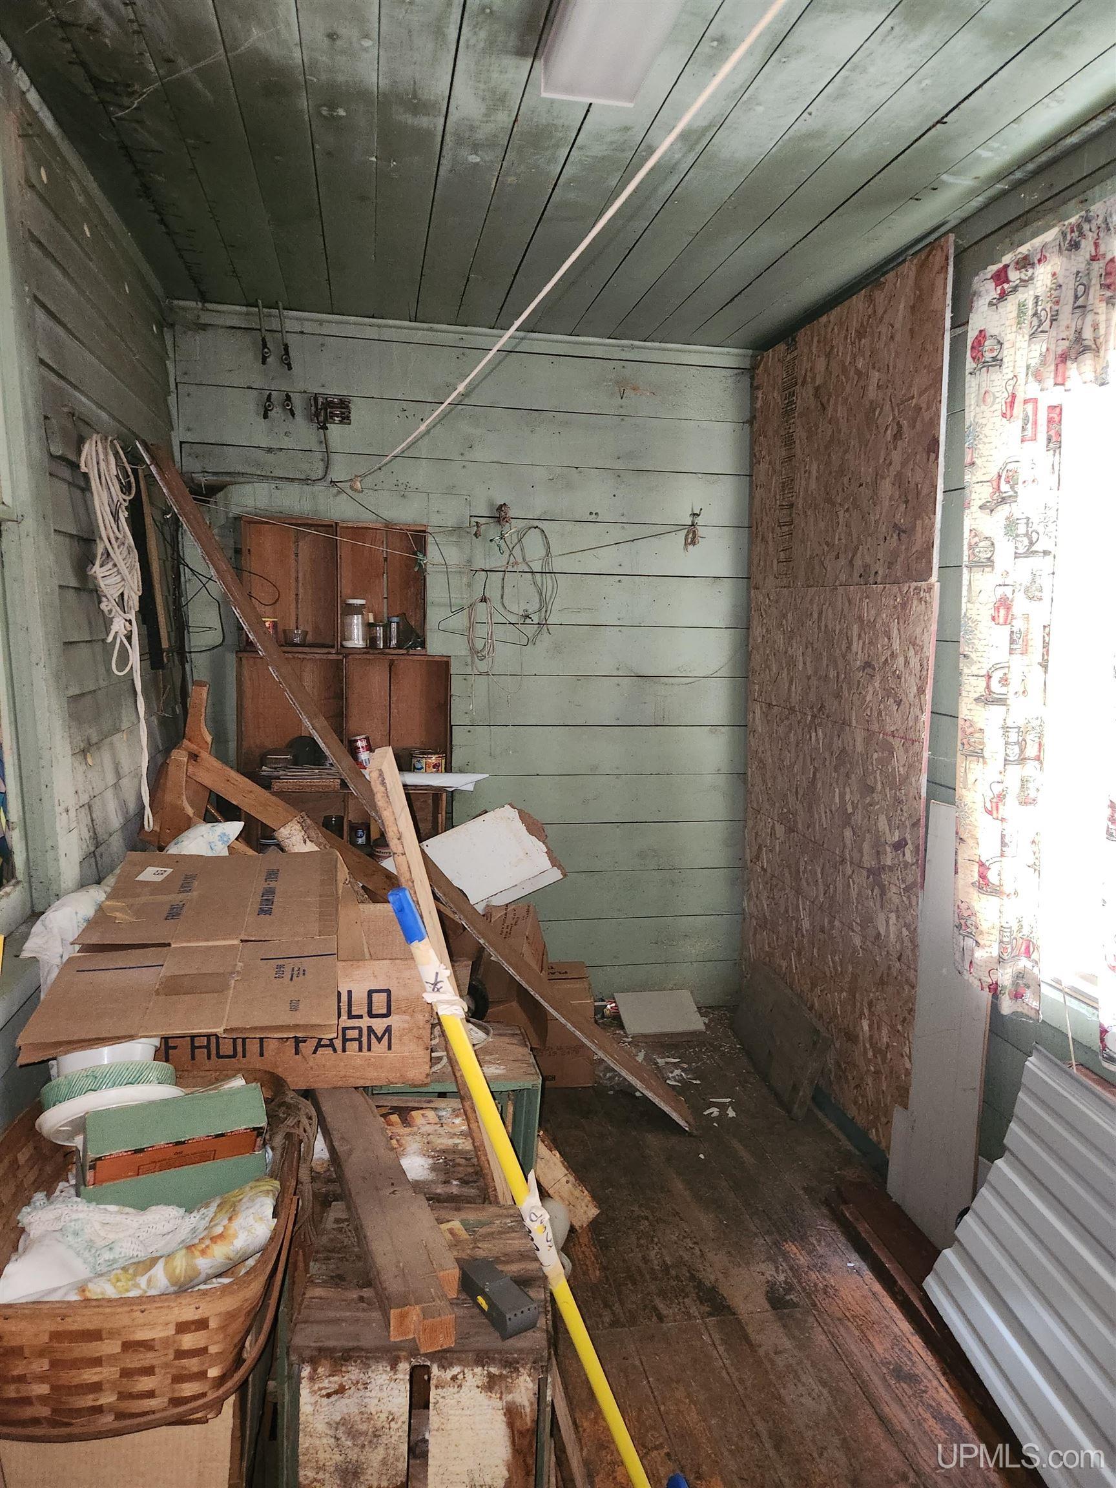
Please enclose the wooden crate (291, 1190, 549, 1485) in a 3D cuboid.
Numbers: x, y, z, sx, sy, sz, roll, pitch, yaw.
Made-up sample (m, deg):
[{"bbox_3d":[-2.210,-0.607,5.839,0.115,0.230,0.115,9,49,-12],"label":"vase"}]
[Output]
[{"bbox_3d":[-0.215,1.052,1.584,0.349,0.450,0.347,1,7,-3],"label":"wooden crate"}]

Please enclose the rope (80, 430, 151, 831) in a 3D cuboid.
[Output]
[{"bbox_3d":[-0.977,-0.226,2.205,0.110,0.860,0.180,0,7,-11],"label":"rope"}]

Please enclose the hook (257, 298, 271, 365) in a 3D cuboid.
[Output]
[{"bbox_3d":[-0.941,-1.306,3.153,0.045,0.180,0.100,0,7,-11],"label":"hook"}]

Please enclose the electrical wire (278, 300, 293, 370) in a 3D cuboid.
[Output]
[{"bbox_3d":[-0.880,-1.311,3.189,0.046,0.207,0.055,0,7,-11],"label":"electrical wire"}]

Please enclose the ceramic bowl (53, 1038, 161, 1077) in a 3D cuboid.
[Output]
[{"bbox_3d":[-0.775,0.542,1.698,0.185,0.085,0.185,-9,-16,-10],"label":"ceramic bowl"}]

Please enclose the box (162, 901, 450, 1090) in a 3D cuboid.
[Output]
[{"bbox_3d":[-0.588,0.560,2.230,0.600,0.270,0.390,0,7,-8],"label":"box"}]

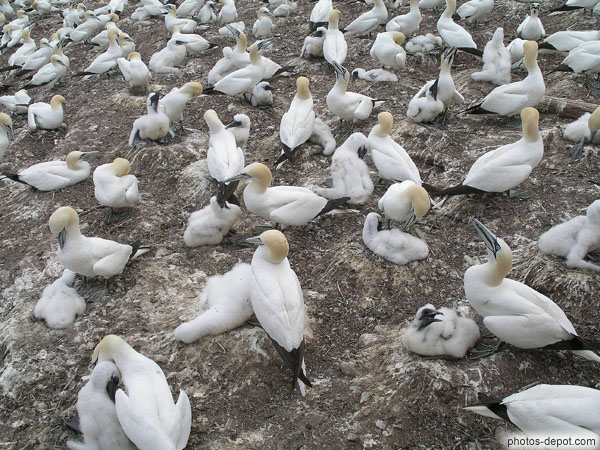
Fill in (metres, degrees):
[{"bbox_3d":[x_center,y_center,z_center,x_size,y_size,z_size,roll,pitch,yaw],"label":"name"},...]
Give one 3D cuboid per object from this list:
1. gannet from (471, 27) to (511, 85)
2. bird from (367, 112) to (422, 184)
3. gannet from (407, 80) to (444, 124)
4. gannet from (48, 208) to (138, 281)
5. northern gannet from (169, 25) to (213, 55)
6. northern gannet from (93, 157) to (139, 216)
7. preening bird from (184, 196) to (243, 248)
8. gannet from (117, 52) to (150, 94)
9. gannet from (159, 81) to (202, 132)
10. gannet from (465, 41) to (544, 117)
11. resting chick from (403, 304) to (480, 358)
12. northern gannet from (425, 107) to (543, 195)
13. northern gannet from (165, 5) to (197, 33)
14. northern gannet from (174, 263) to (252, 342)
[{"bbox_3d":[1.401,-1.249,4.726,0.290,0.440,0.300,-2,30,4],"label":"gannet"},{"bbox_3d":[0.560,-0.376,3.459,0.520,0.410,0.220,24,38,35],"label":"bird"},{"bbox_3d":[0.870,-0.865,4.450,0.270,0.290,0.200,15,30,31],"label":"gannet"},{"bbox_3d":[-0.788,0.082,2.707,0.500,0.380,0.220,-21,36,-32],"label":"gannet"},{"bbox_3d":[-0.914,-1.645,5.731,0.520,0.310,0.210,13,32,21],"label":"northern gannet"},{"bbox_3d":[-1.090,-0.250,3.830,0.220,0.370,0.420,9,27,22],"label":"northern gannet"},{"bbox_3d":[-0.467,-0.017,3.380,0.320,0.260,0.210,-7,25,-11],"label":"preening bird"},{"bbox_3d":[-1.422,-1.302,5.489,0.260,0.380,0.440,-7,30,-4],"label":"gannet"},{"bbox_3d":[-0.804,-0.795,4.228,0.520,0.360,0.220,23,37,34],"label":"gannet"},{"bbox_3d":[1.408,-0.984,4.420,0.640,0.500,0.220,-11,26,-18],"label":"gannet"},{"bbox_3d":[0.544,0.407,2.470,0.310,0.210,0.210,1,25,7],"label":"resting chick"},{"bbox_3d":[0.999,-0.385,3.420,0.690,0.460,0.230,-13,27,-23],"label":"northern gannet"},{"bbox_3d":[-1.285,-2.270,7.065,0.500,0.360,0.220,-25,36,-31],"label":"northern gannet"},{"bbox_3d":[-0.298,0.279,2.526,0.440,0.220,0.250,-16,34,-26],"label":"northern gannet"}]

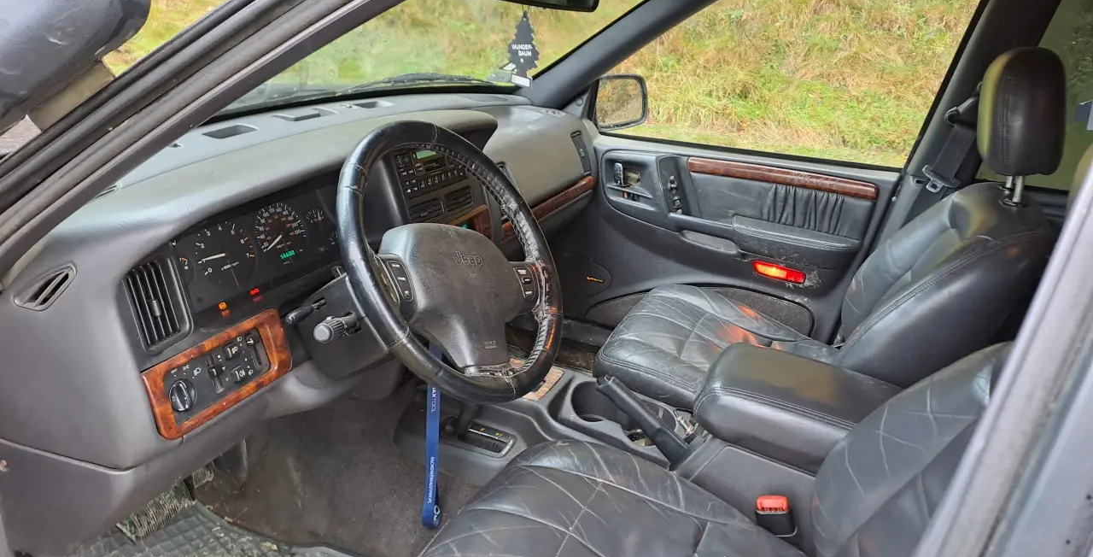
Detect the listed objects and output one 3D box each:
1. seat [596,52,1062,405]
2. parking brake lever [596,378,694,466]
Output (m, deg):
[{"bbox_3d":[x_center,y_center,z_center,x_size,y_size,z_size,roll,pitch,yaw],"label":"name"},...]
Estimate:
[{"bbox_3d":[0.549,-0.060,1.582,0.820,0.850,0.520,12,22,21],"label":"seat"},{"bbox_3d":[0.164,0.248,1.426,0.210,0.050,0.035,43,29,6],"label":"parking brake lever"}]

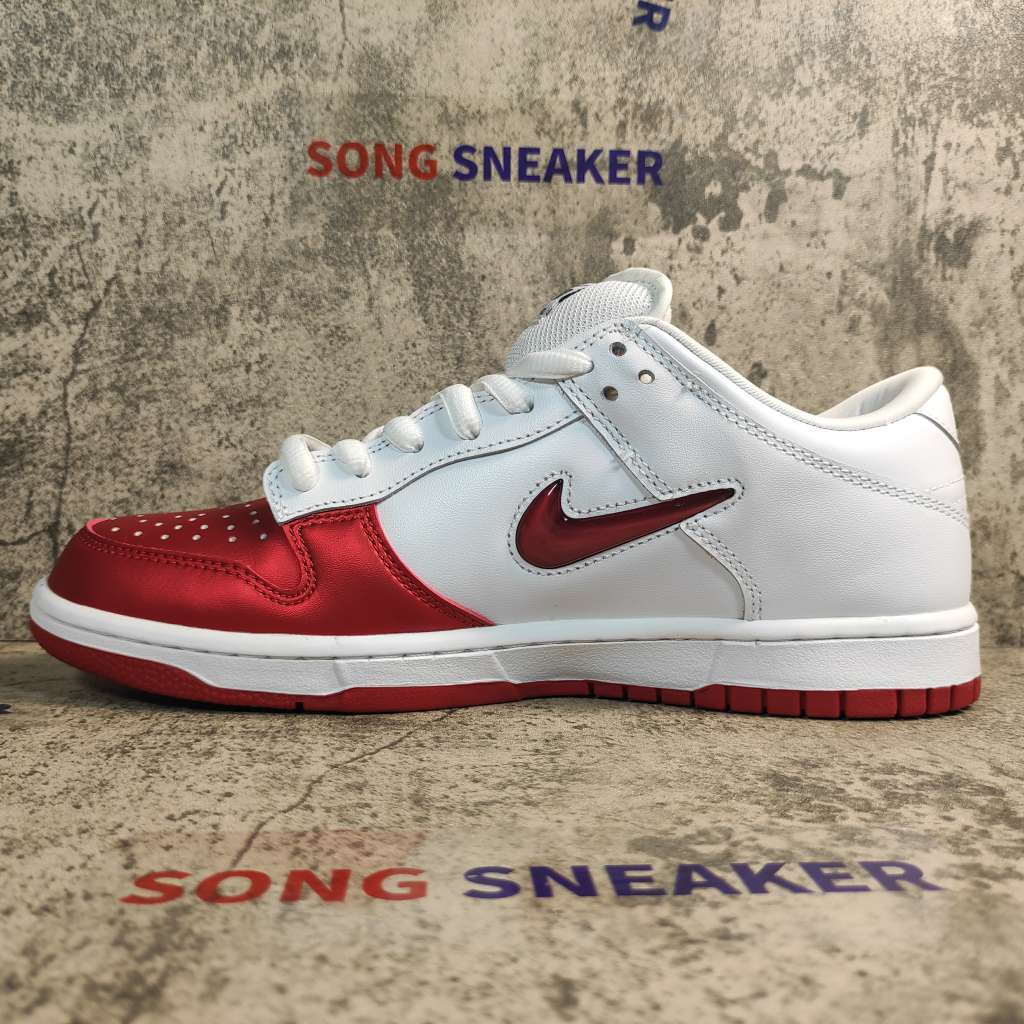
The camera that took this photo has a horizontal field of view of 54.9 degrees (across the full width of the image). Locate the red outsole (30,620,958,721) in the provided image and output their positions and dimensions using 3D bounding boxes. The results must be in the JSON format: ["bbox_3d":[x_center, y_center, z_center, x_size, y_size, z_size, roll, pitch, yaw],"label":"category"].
[{"bbox_3d":[-0.006,0.044,0.321,0.299,0.021,0.107,1,3,4],"label":"red outsole"}]

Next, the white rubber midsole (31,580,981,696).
[{"bbox_3d":[-0.006,0.035,0.320,0.299,0.029,0.107,1,3,4],"label":"white rubber midsole"}]

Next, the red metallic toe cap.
[{"bbox_3d":[-0.076,0.013,0.324,0.145,0.039,0.101,1,3,4],"label":"red metallic toe cap"}]

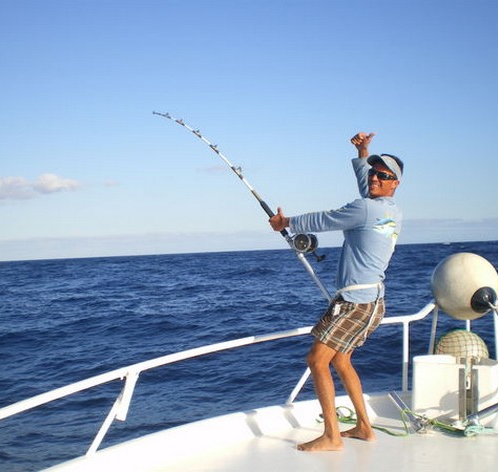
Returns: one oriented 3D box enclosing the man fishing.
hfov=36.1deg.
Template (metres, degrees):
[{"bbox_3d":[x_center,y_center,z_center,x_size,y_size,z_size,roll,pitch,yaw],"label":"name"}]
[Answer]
[{"bbox_3d":[0.500,0.290,4.400,0.760,1.810,0.580,-3,-1,24],"label":"man fishing"}]

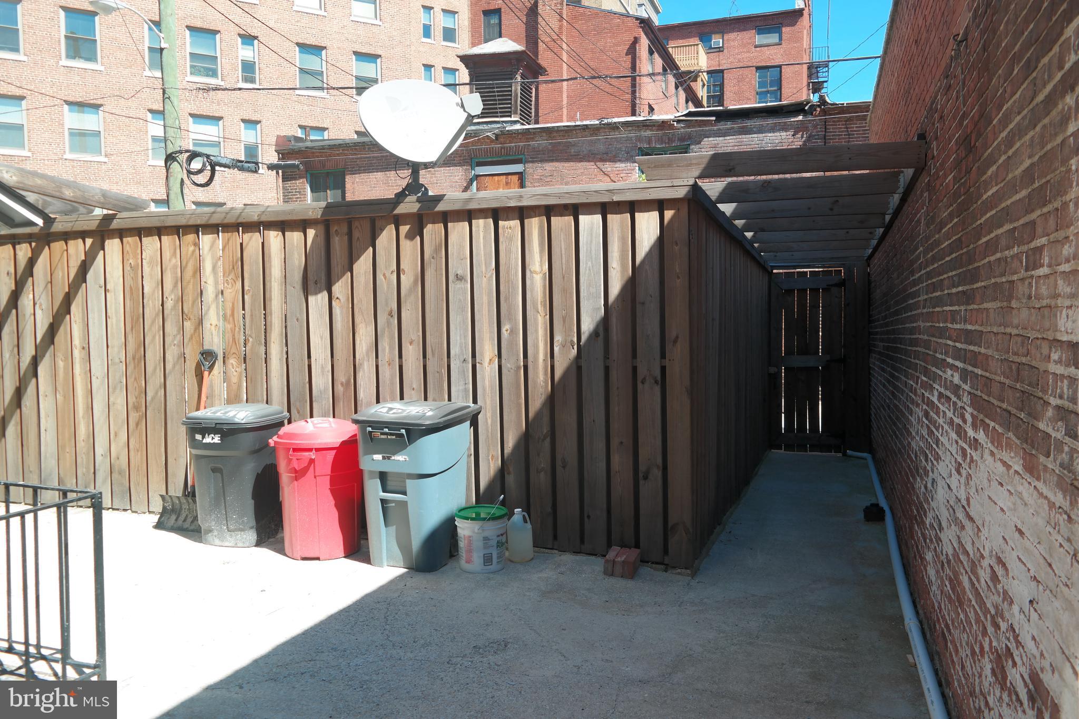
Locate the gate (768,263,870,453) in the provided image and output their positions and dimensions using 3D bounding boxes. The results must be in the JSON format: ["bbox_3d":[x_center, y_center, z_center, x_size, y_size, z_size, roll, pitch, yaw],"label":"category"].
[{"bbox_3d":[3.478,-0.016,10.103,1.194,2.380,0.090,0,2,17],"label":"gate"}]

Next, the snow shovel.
[{"bbox_3d":[-2.345,0.538,5.574,0.490,1.270,0.150,0,-11,17],"label":"snow shovel"}]

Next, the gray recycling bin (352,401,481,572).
[{"bbox_3d":[-0.720,0.737,4.922,0.600,0.960,0.650,0,2,17],"label":"gray recycling bin"}]

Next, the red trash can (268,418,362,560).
[{"bbox_3d":[-1.371,0.792,5.085,0.600,0.820,0.620,-1,2,0],"label":"red trash can"}]

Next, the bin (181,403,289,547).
[{"bbox_3d":[-1.988,0.734,5.356,0.510,0.880,0.530,0,2,17],"label":"bin"}]

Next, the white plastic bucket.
[{"bbox_3d":[-0.342,1.057,4.760,0.310,0.325,0.310,-1,2,0],"label":"white plastic bucket"}]

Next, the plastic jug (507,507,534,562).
[{"bbox_3d":[-0.123,1.062,4.918,0.160,0.308,0.160,0,2,17],"label":"plastic jug"}]

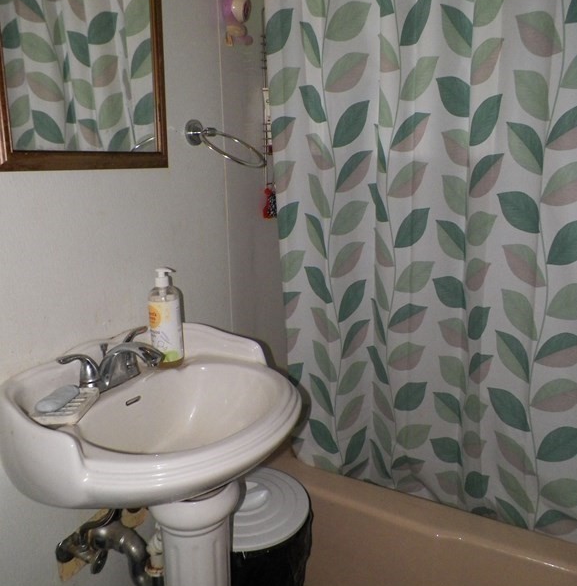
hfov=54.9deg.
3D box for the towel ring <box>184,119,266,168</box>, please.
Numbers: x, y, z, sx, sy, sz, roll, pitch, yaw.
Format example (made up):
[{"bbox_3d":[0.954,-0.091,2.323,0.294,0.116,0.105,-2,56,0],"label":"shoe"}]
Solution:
[{"bbox_3d":[-0.152,-0.370,1.373,0.196,0.122,0.174,7,16,29],"label":"towel ring"}]

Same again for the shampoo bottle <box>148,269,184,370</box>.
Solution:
[{"bbox_3d":[-0.275,0.054,1.245,0.072,0.222,0.071,-1,14,0],"label":"shampoo bottle"}]

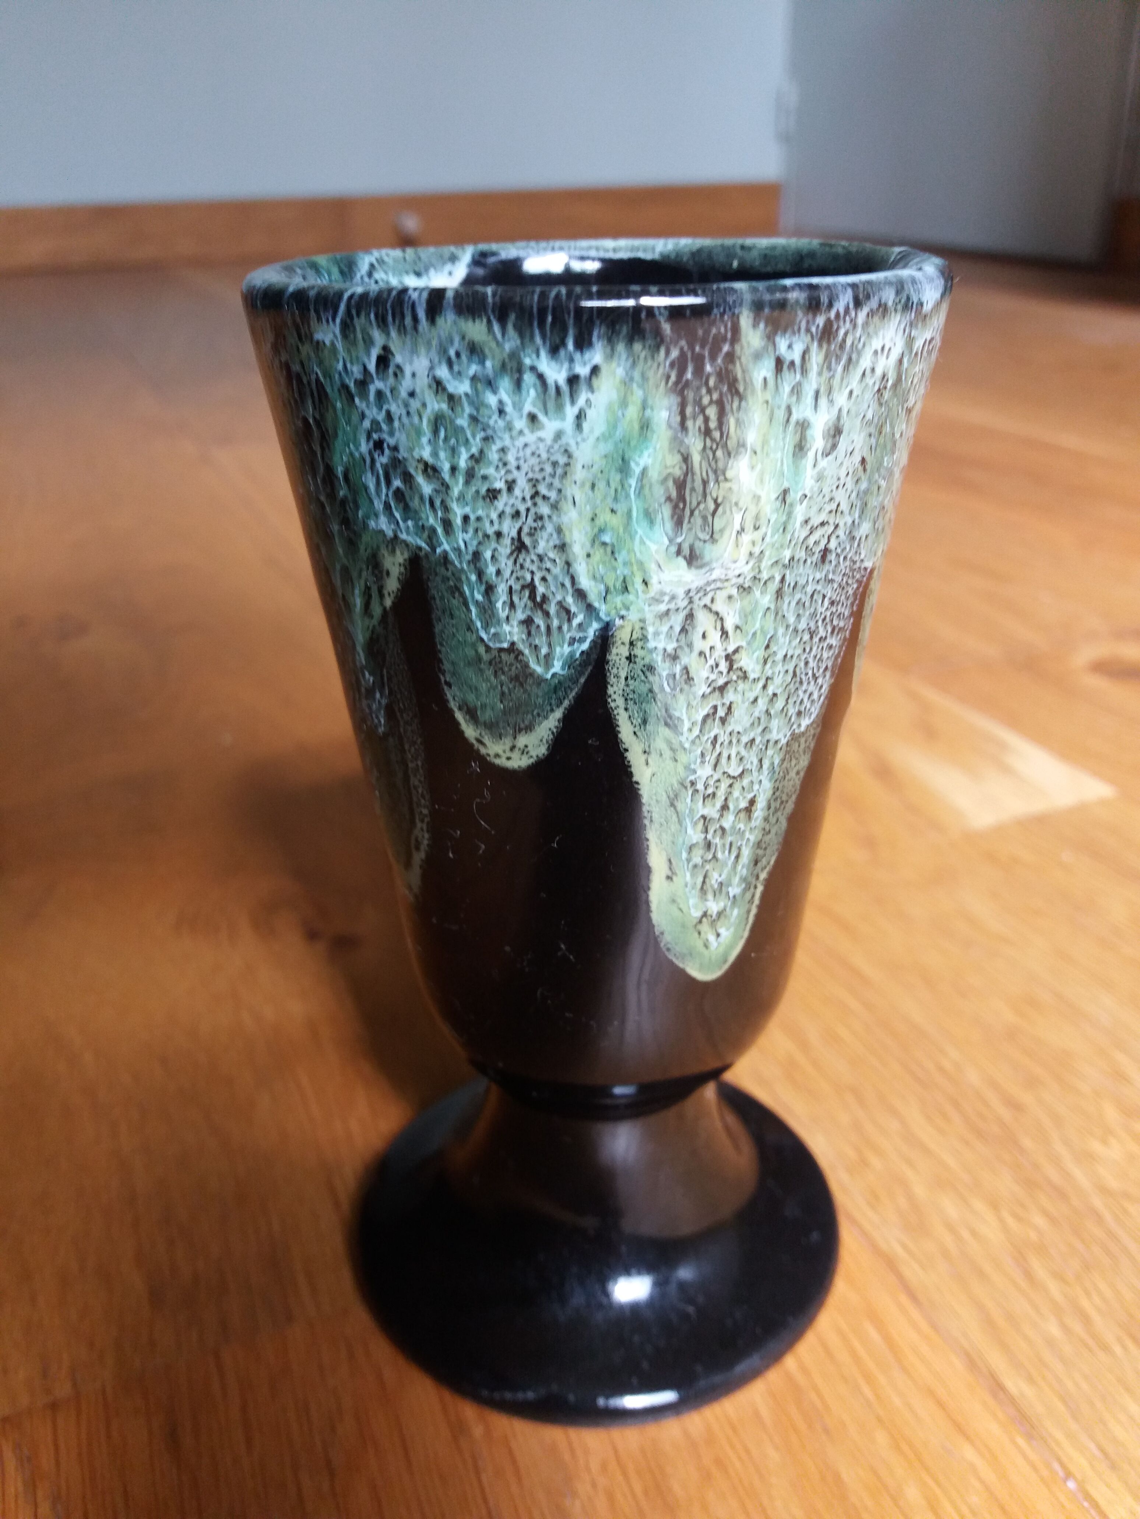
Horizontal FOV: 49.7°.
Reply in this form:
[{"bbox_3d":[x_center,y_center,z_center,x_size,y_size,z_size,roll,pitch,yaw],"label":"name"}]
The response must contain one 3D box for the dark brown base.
[{"bbox_3d":[0.004,0.056,0.188,0.076,0.038,0.076,-1,26,0],"label":"dark brown base"}]

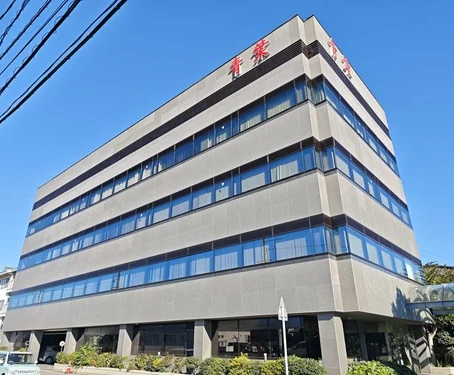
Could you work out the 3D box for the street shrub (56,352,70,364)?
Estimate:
[{"bbox_3d":[-10.102,10.501,20.400,0.700,0.680,0.700,-20,-32,37],"label":"street shrub"}]

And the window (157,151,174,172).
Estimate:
[{"bbox_3d":[-4.007,-1.621,21.949,1.760,1.009,0.100,-21,-32,37],"label":"window"}]

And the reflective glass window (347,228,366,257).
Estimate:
[{"bbox_3d":[5.278,2.289,13.420,0.100,1.105,1.739,-20,-32,37],"label":"reflective glass window"}]

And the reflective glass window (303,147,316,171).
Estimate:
[{"bbox_3d":[3.927,-1.326,15.638,0.699,1.118,0.120,-21,-32,37],"label":"reflective glass window"}]

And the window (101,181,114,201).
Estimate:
[{"bbox_3d":[-9.493,0.414,26.423,1.806,1.009,0.100,-21,-32,37],"label":"window"}]

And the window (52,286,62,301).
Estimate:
[{"bbox_3d":[-14.687,9.271,28.760,1.715,1.105,0.120,-21,-32,37],"label":"window"}]

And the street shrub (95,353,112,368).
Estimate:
[{"bbox_3d":[-7.171,10.063,19.290,0.660,0.750,0.620,-20,-32,37],"label":"street shrub"}]

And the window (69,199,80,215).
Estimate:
[{"bbox_3d":[-13.889,2.003,30.368,1.790,1.140,0.120,-20,-32,37],"label":"window"}]

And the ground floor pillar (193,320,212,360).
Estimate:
[{"bbox_3d":[-1.124,7.575,15.626,0.588,2.415,0.564,-20,-32,37],"label":"ground floor pillar"}]

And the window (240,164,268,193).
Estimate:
[{"bbox_3d":[1.507,-0.420,17.569,1.892,1.130,0.120,-21,-32,37],"label":"window"}]

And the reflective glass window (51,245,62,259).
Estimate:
[{"bbox_3d":[-16.291,6.172,31.803,1.816,1.181,0.120,-21,-32,37],"label":"reflective glass window"}]

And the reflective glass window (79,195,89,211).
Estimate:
[{"bbox_3d":[-13.413,1.545,31.198,1.524,1.257,0.120,-21,-32,37],"label":"reflective glass window"}]

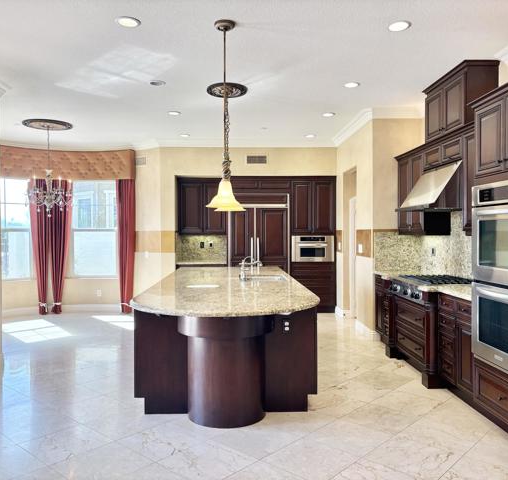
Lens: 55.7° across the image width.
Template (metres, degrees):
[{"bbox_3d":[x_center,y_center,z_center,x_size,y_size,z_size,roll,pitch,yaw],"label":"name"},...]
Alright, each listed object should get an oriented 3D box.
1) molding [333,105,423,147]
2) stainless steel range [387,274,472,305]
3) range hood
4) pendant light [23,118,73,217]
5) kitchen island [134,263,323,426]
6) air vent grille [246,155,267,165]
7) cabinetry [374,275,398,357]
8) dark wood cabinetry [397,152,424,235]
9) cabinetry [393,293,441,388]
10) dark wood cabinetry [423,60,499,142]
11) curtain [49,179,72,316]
[{"bbox_3d":[1.774,-1.677,7.369,0.750,0.150,2.220,0,1,-3],"label":"molding"},{"bbox_3d":[1.857,0.470,4.866,0.660,0.220,0.920,0,1,-3],"label":"stainless steel range"},{"bbox_3d":[1.948,-0.545,4.983,0.620,0.445,0.930,0,1,-3],"label":"range hood"},{"bbox_3d":[-3.050,-1.024,7.118,0.700,1.370,0.690,0,1,-3],"label":"pendant light"},{"bbox_3d":[-0.245,0.875,5.048,1.450,0.890,3.820,0,1,-3],"label":"kitchen island"},{"bbox_3d":[0.050,-1.397,8.396,0.345,0.148,0.040,0,1,-3],"label":"air vent grille"},{"bbox_3d":[1.919,0.853,5.891,0.710,0.880,1.170,0,1,-3],"label":"cabinetry"},{"bbox_3d":[2.124,-0.597,6.113,0.340,1.050,0.920,0,1,-3],"label":"dark wood cabinetry"},{"bbox_3d":[1.892,0.899,4.913,0.680,0.890,1.120,0,1,-3],"label":"cabinetry"},{"bbox_3d":[2.164,-1.409,5.136,0.335,0.625,1.030,0,1,-3],"label":"dark wood cabinetry"},{"bbox_3d":[-3.335,0.073,8.337,0.407,2.429,0.180,-1,1,-13],"label":"curtain"}]

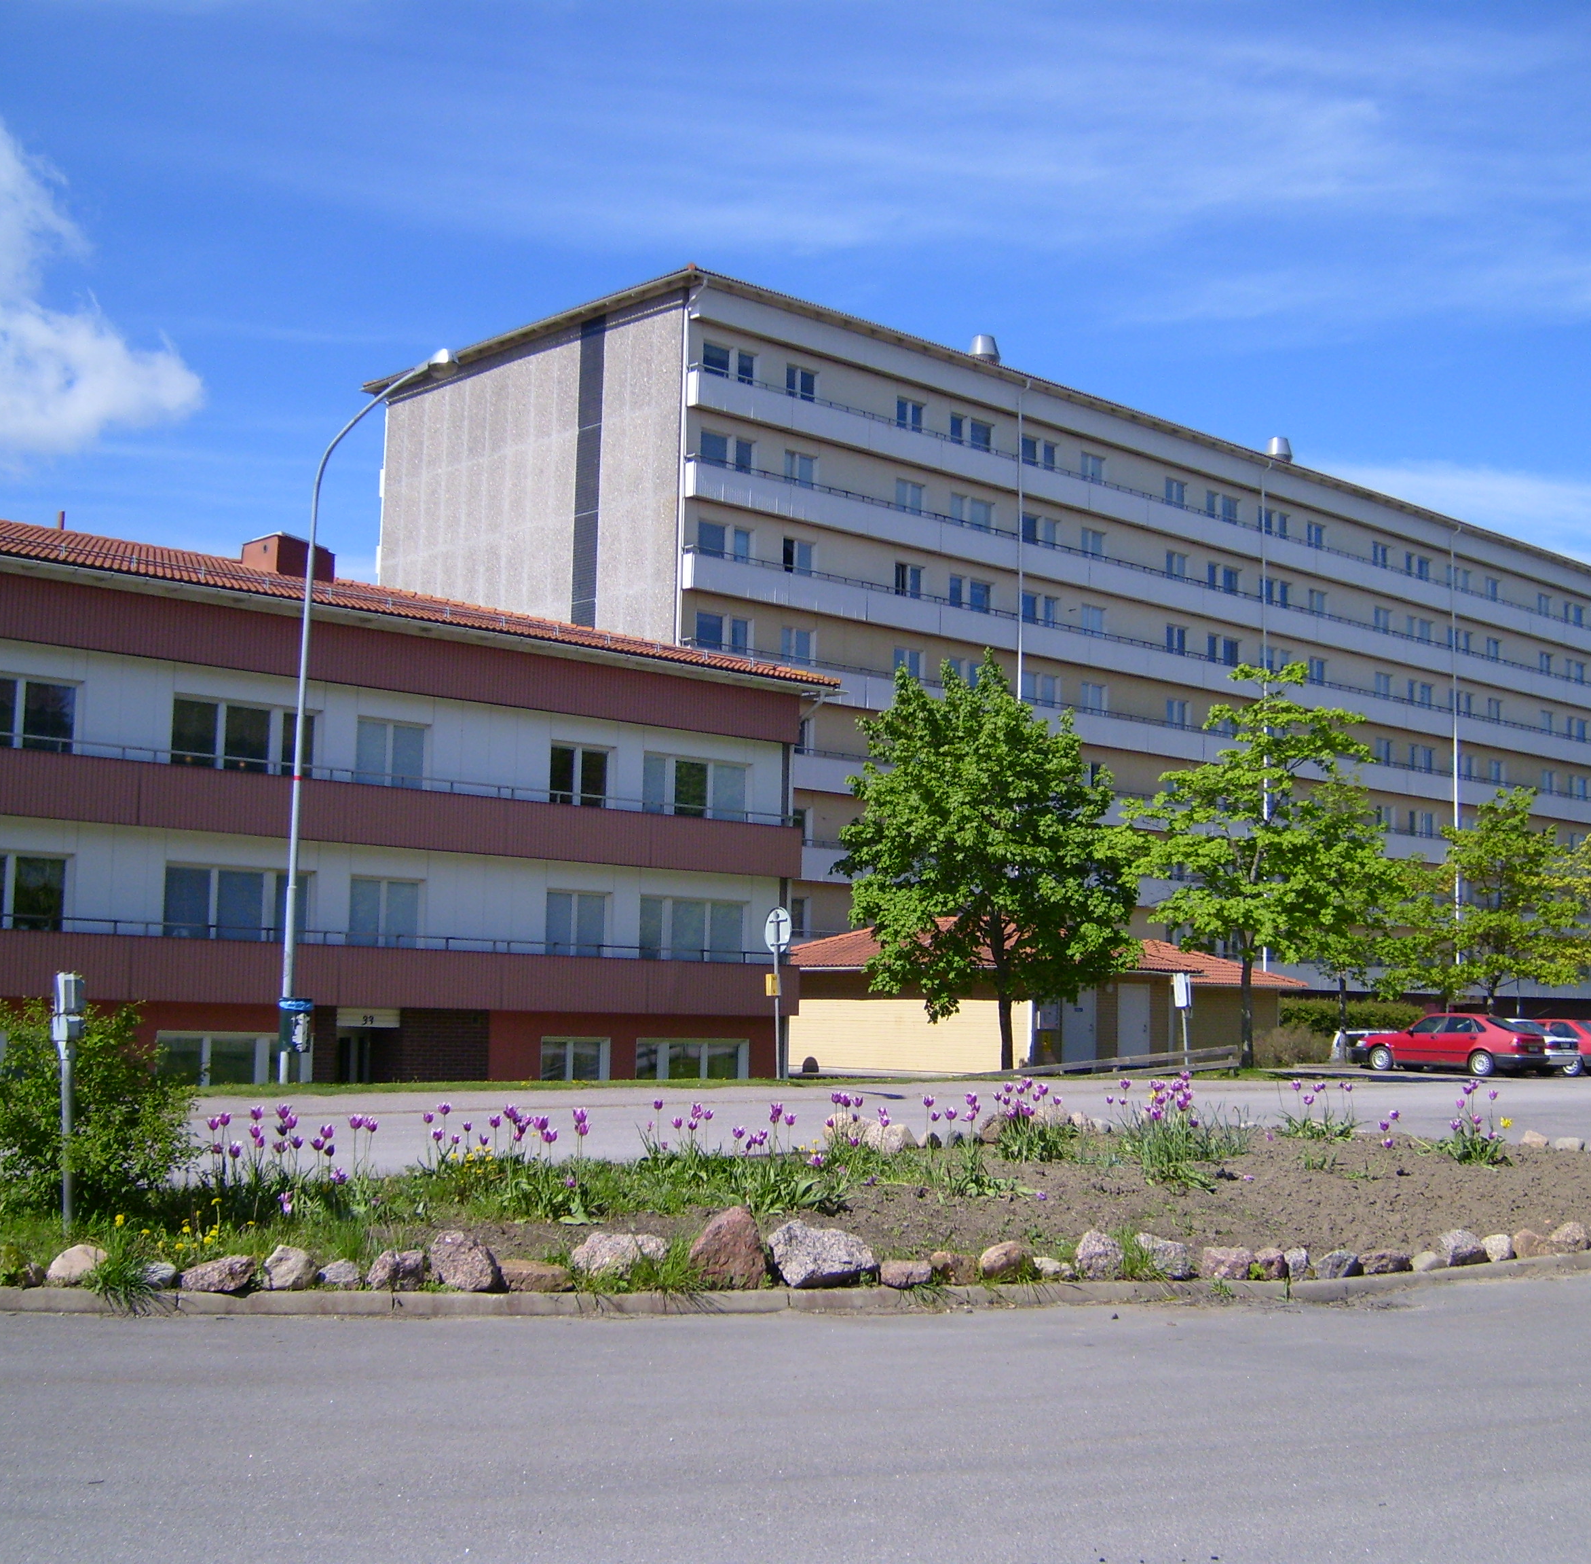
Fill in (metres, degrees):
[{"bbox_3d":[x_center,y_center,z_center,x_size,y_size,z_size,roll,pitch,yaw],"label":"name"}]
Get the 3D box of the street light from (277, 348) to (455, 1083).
[{"bbox_3d":[-4.742,-0.652,23.202,0.300,7.950,2.800,7,-8,-43],"label":"street light"}]

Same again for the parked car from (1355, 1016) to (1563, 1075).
[{"bbox_3d":[15.957,6.425,51.548,4.640,1.430,1.720,-4,-8,40],"label":"parked car"}]

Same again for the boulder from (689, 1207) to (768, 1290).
[{"bbox_3d":[-0.332,2.313,10.554,0.390,0.430,0.300,3,-6,-14],"label":"boulder"}]

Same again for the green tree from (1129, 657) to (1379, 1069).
[{"bbox_3d":[11.443,2.033,52.610,6.500,10.081,6.400,0,-6,12],"label":"green tree"}]

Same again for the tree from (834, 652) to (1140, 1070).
[{"bbox_3d":[4.360,1.742,48.012,6.946,9.573,6.598,1,-6,6],"label":"tree"}]

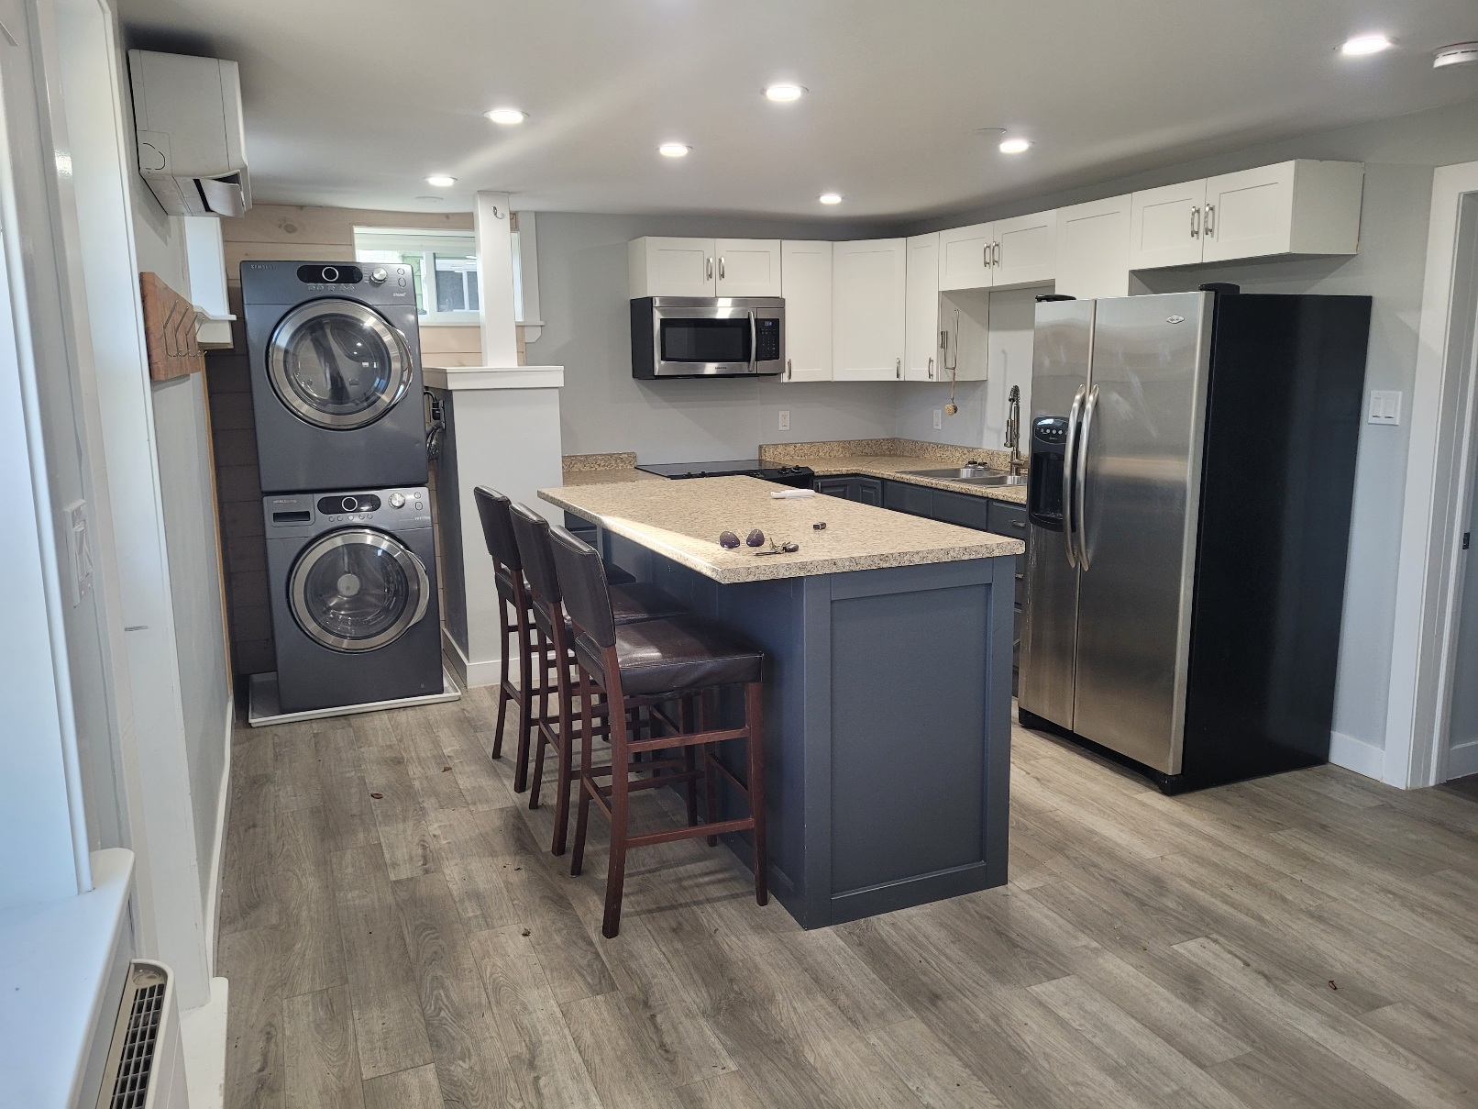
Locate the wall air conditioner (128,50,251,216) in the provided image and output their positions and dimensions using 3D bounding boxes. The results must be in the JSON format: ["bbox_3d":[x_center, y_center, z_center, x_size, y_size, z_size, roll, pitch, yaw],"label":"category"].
[{"bbox_3d":[-1.607,-1.214,3.308,0.256,0.307,0.881,-5,11,-22],"label":"wall air conditioner"}]

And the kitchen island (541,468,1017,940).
[{"bbox_3d":[0.003,0.341,3.872,0.911,0.979,1.990,-5,11,-23],"label":"kitchen island"}]

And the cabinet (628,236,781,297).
[{"bbox_3d":[-0.185,-1.562,6.106,0.769,0.302,0.325,-5,11,-22],"label":"cabinet"}]

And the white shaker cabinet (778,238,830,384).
[{"bbox_3d":[0.321,-1.368,6.304,0.318,0.760,0.315,-5,11,-23],"label":"white shaker cabinet"}]

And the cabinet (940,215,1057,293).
[{"bbox_3d":[1.366,-1.457,5.398,0.326,0.301,0.934,-5,11,-22],"label":"cabinet"}]

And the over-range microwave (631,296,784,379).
[{"bbox_3d":[-0.168,-1.186,6.083,0.755,0.412,0.385,-5,11,-23],"label":"over-range microwave"}]

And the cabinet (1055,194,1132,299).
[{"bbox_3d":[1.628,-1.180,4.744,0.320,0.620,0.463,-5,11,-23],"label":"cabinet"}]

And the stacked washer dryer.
[{"bbox_3d":[-1.810,-0.321,5.087,0.688,1.922,0.750,-5,11,-22],"label":"stacked washer dryer"}]

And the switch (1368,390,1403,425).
[{"bbox_3d":[2.245,-0.508,3.863,0.010,0.115,0.119,-5,11,-22],"label":"switch"}]

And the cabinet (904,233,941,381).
[{"bbox_3d":[1.127,-1.325,6.009,0.326,0.764,0.322,-5,11,-22],"label":"cabinet"}]

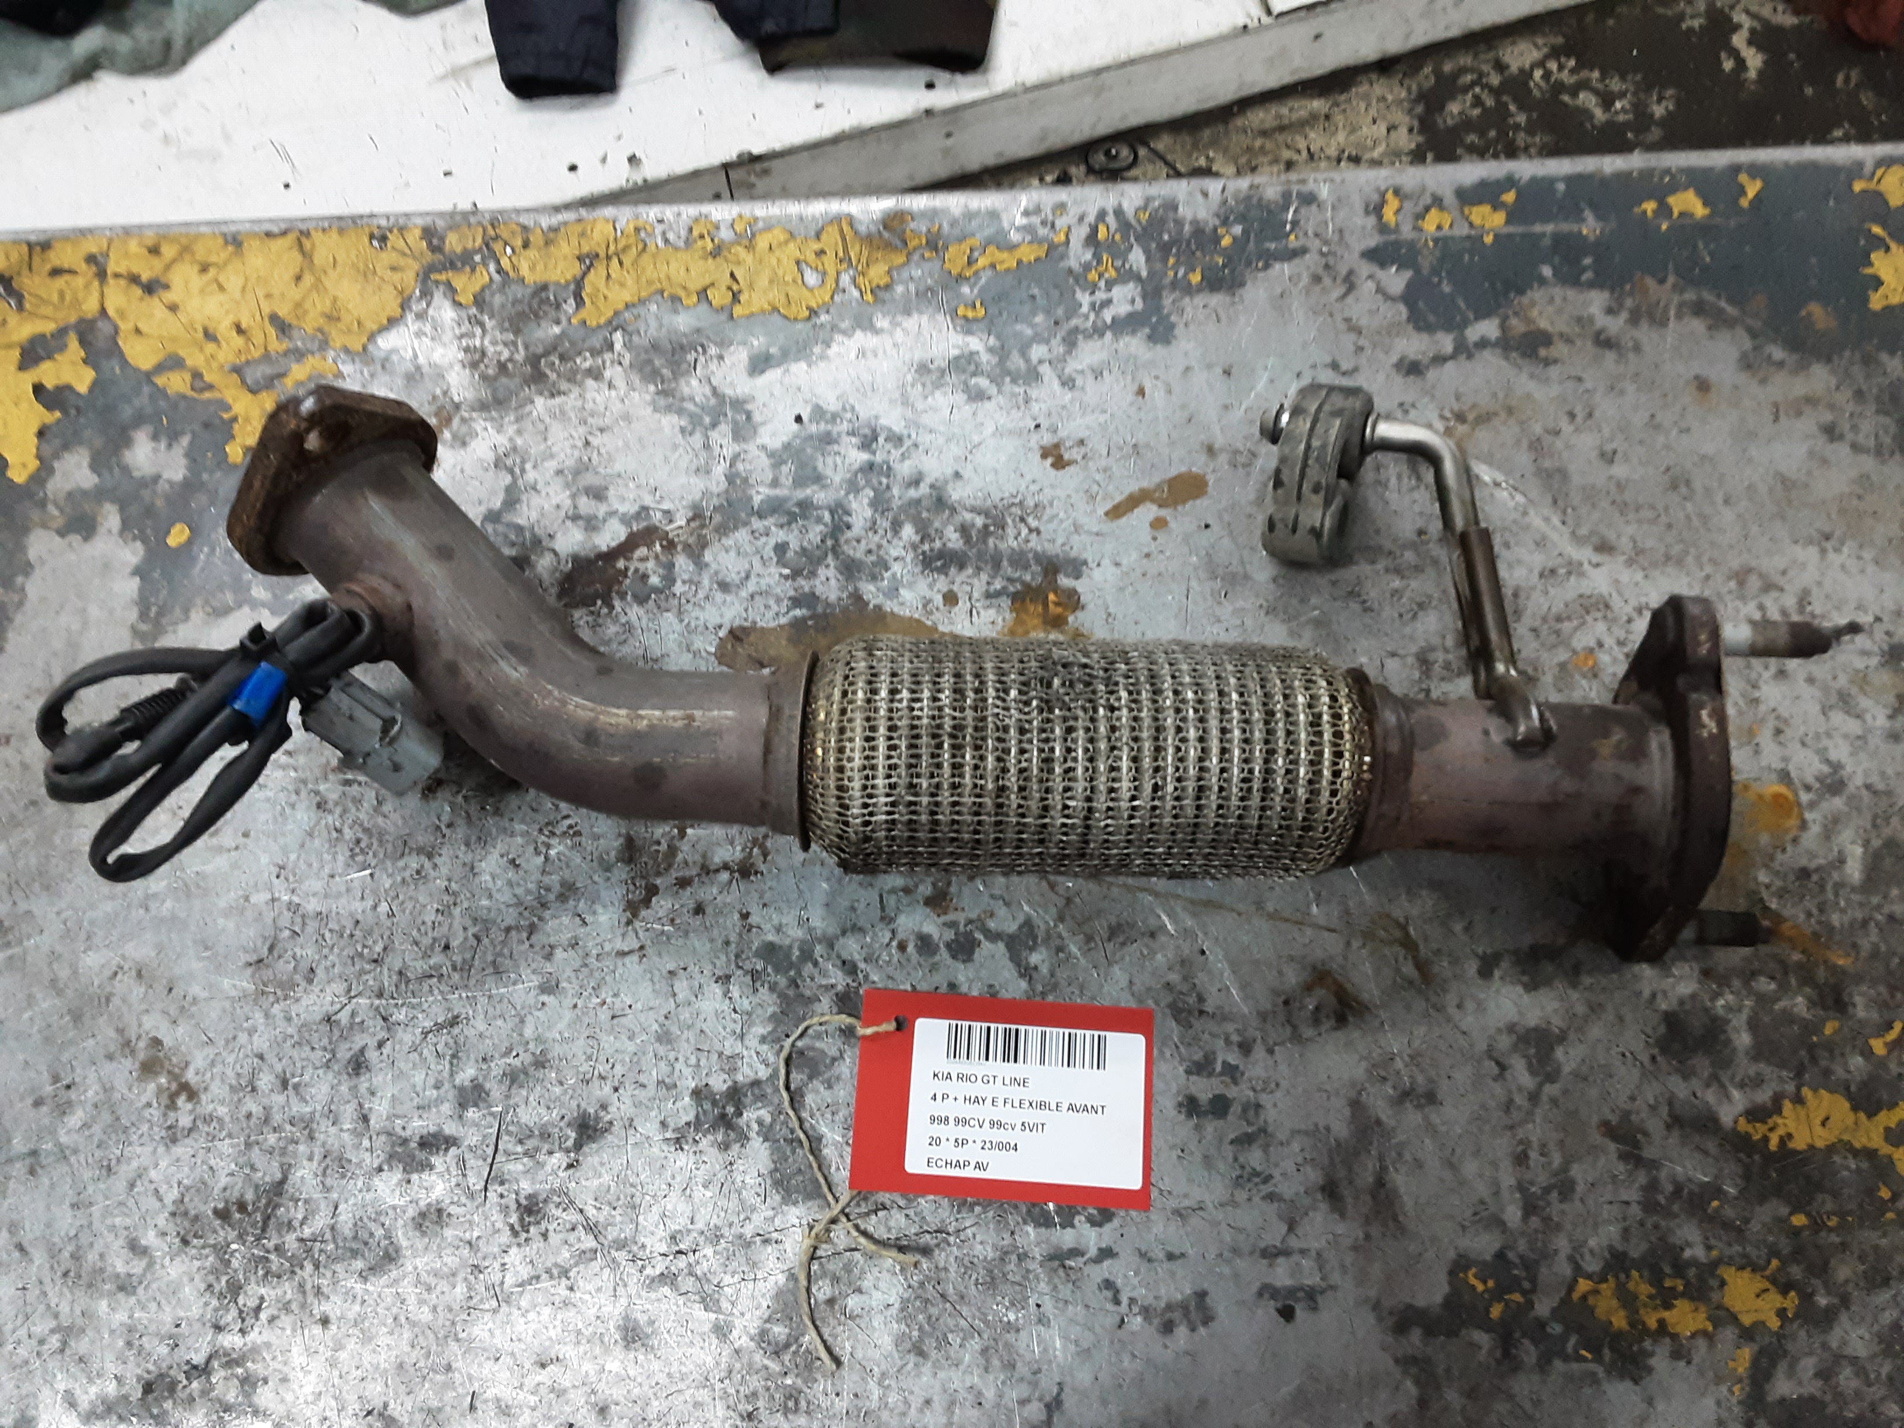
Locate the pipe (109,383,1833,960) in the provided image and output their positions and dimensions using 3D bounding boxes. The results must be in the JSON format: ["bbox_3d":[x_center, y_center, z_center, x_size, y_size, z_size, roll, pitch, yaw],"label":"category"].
[{"bbox_3d":[-0.002,-0.028,0.510,0.593,0.097,0.202,1,71,-1],"label":"pipe"}]

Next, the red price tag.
[{"bbox_3d":[0.018,0.131,0.507,0.102,0.002,0.067,4,71,0],"label":"red price tag"}]

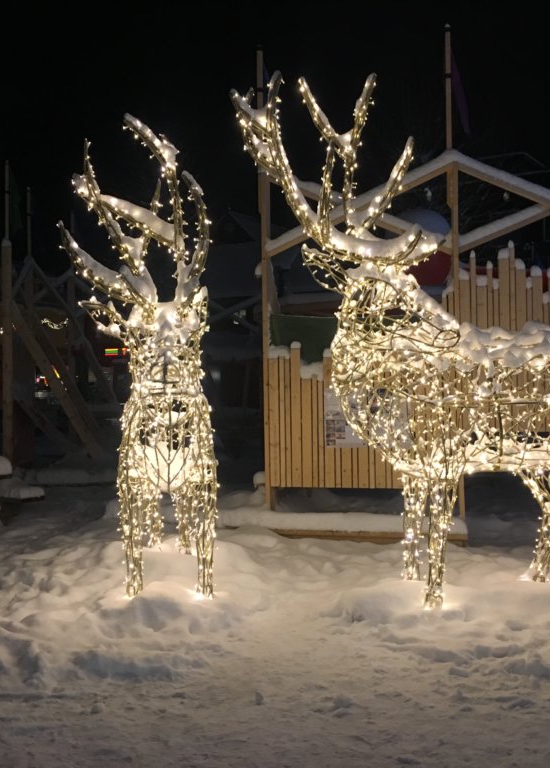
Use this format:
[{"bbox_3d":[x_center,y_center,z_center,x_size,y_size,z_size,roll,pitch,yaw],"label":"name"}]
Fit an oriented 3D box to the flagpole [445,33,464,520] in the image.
[{"bbox_3d":[1.873,-1.142,8.950,0.150,5.290,0.150,-1,-1,5],"label":"flagpole"}]

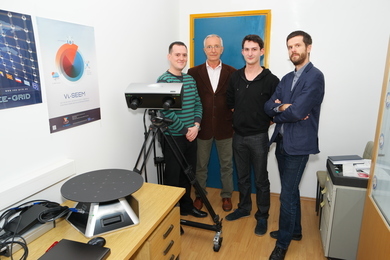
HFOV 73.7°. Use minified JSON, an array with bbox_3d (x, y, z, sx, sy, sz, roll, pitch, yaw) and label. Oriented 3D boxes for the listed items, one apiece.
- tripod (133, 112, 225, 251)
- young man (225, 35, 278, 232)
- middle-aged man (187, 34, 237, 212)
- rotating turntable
[{"bbox_3d":[-0.183,0.415,2.179,0.800,1.180,0.880,4,14,19],"label":"tripod"},{"bbox_3d":[0.558,0.055,2.401,0.530,1.770,0.380,7,15,28],"label":"young man"},{"bbox_3d":[0.206,-0.030,2.700,0.560,1.800,0.340,1,14,6],"label":"middle-aged man"},{"bbox_3d":[-0.470,0.364,1.371,0.400,0.183,0.400,-8,15,-28],"label":"rotating turntable"}]

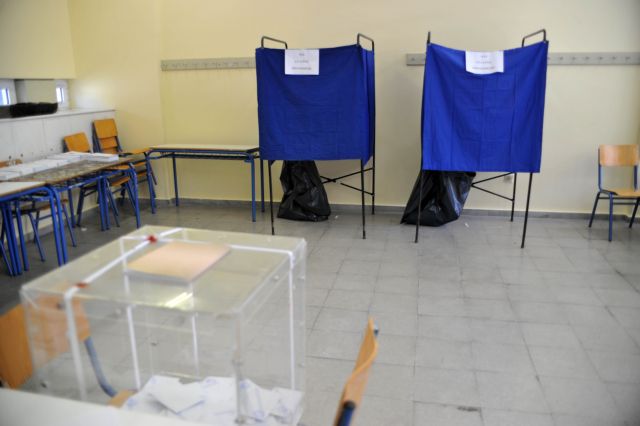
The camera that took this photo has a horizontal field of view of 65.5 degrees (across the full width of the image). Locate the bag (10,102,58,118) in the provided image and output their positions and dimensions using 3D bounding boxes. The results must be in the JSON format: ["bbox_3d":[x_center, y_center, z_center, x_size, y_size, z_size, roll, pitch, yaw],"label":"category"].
[{"bbox_3d":[-3.257,-1.195,5.699,0.260,0.150,0.580,2,15,12],"label":"bag"}]

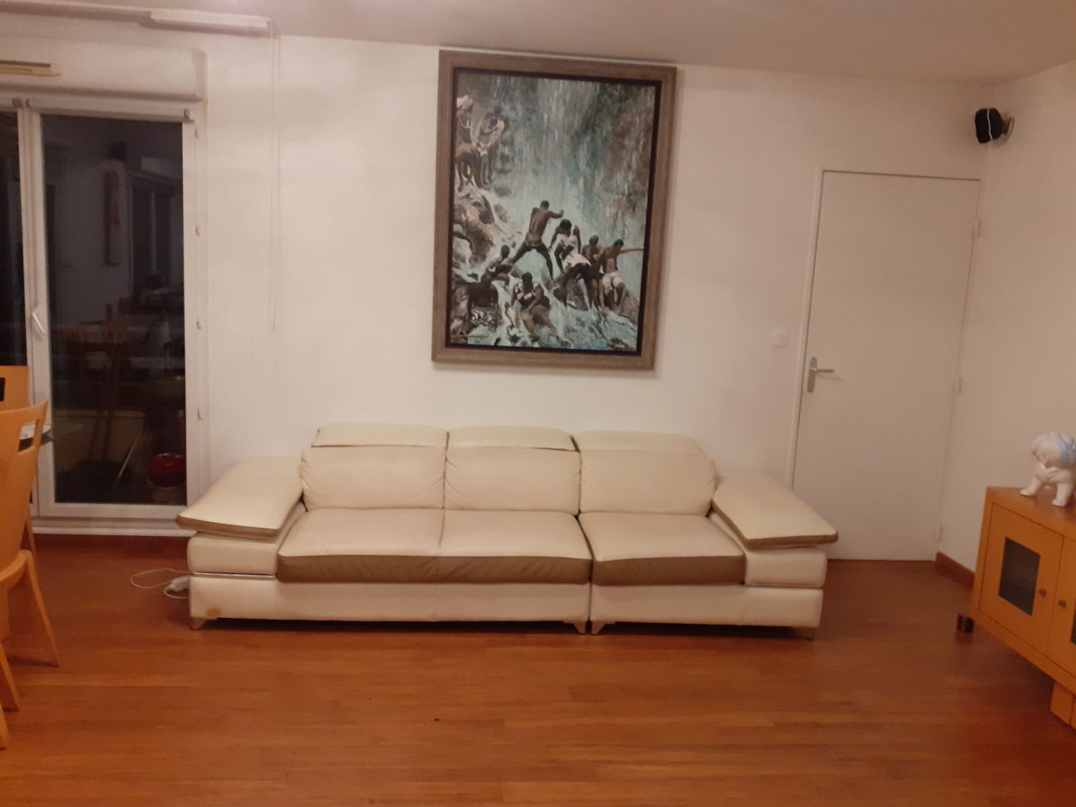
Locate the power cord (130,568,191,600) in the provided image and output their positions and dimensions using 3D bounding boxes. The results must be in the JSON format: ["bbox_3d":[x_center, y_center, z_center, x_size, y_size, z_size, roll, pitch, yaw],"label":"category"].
[{"bbox_3d":[-1.666,0.790,3.805,0.350,0.050,0.370,2,8,-5],"label":"power cord"}]

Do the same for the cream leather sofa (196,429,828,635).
[{"bbox_3d":[-0.115,0.517,3.833,2.680,0.730,0.980,2,8,-5],"label":"cream leather sofa"}]

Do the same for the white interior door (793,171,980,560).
[{"bbox_3d":[1.814,-0.153,4.456,0.840,2.050,0.045,2,8,-5],"label":"white interior door"}]

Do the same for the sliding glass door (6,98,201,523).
[{"bbox_3d":[-2.071,-0.417,4.102,0.850,2.040,0.070,2,8,-5],"label":"sliding glass door"}]

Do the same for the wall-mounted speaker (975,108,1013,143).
[{"bbox_3d":[2.235,-1.367,4.113,0.150,0.148,0.100,-14,14,-19],"label":"wall-mounted speaker"}]

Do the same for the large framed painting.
[{"bbox_3d":[0.070,-0.924,4.137,1.140,1.475,0.050,2,10,-5],"label":"large framed painting"}]

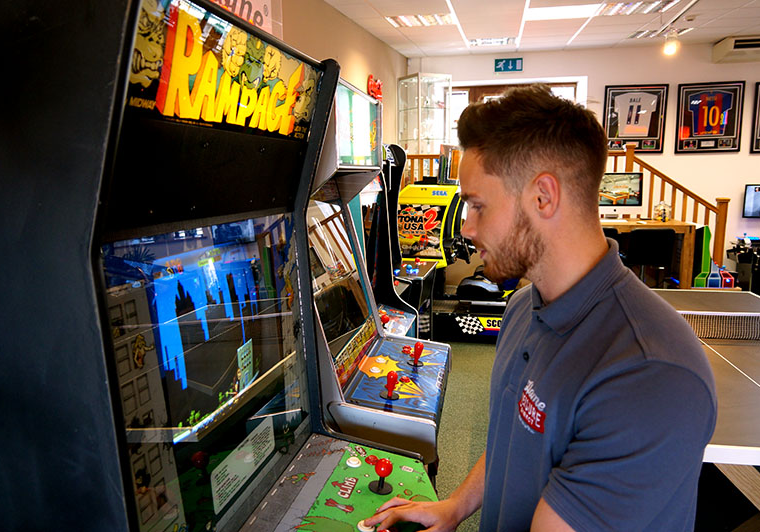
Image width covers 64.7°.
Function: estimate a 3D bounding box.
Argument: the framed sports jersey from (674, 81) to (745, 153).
[{"bbox_3d":[4.157,-1.859,7.560,0.764,0.866,0.040,2,10,11],"label":"framed sports jersey"}]

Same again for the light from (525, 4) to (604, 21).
[{"bbox_3d":[1.552,-2.177,5.115,0.600,0.060,0.600,1,12,11],"label":"light"}]

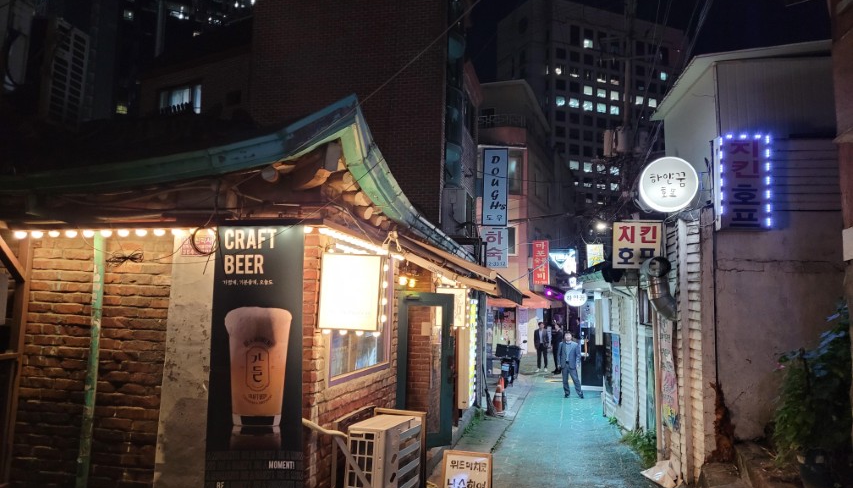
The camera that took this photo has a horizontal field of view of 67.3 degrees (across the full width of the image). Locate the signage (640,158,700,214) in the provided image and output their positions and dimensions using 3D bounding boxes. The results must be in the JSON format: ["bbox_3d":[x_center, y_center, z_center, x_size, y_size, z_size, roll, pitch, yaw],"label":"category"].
[{"bbox_3d":[2.687,-0.657,7.100,0.620,0.620,0.150,1,-7,8],"label":"signage"}]

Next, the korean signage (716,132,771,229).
[{"bbox_3d":[2.721,-0.528,5.500,0.410,0.830,0.190,0,-6,12],"label":"korean signage"}]

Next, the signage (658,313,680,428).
[{"bbox_3d":[2.806,1.484,7.400,0.030,1.260,0.720,1,-6,10],"label":"signage"}]

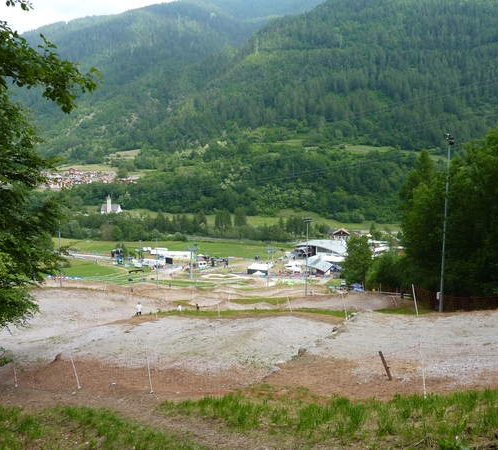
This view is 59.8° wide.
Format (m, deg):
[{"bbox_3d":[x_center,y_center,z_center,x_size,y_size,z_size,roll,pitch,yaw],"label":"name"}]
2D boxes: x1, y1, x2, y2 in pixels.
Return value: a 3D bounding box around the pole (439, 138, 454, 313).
[{"bbox_3d":[19.500,-0.100,43.200,1.000,17.900,1.200,2,5,18],"label":"pole"}]

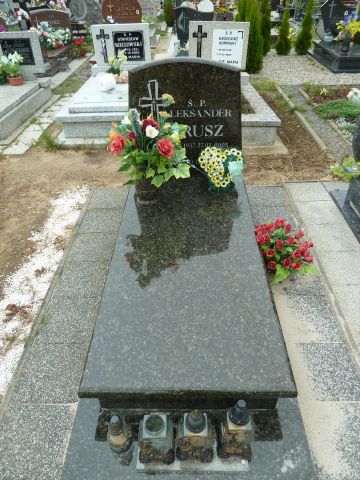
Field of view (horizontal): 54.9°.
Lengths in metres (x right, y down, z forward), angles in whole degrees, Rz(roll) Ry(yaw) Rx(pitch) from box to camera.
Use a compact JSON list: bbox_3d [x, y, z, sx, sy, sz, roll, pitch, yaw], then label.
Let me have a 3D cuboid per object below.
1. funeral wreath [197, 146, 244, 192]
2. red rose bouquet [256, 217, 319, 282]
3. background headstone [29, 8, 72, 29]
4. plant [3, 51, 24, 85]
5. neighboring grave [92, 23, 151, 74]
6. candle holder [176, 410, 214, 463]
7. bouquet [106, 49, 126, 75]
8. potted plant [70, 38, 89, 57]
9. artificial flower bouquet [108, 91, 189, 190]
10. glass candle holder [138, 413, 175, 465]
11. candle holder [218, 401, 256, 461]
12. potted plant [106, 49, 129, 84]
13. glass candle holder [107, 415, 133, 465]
[{"bbox_3d":[0.260,-0.455,2.283,0.295,0.320,0.130,0,38,0],"label":"funeral wreath"},{"bbox_3d":[0.675,0.059,2.244,0.360,0.210,0.360,0,39,0],"label":"red rose bouquet"},{"bbox_3d":[-2.410,-4.041,6.569,0.760,0.550,0.130,0,39,0],"label":"background headstone"},{"bbox_3d":[-2.120,-2.166,4.420,0.250,0.380,0.240,0,39,0],"label":"plant"},{"bbox_3d":[-0.800,-2.664,4.751,0.800,0.510,0.110,0,39,0],"label":"neighboring grave"},{"bbox_3d":[0.055,0.675,1.235,0.122,0.245,0.122,0,38,0],"label":"candle holder"},{"bbox_3d":[-0.825,-2.345,4.610,0.240,0.330,0.230,0,39,0],"label":"bouquet"},{"bbox_3d":[-1.920,-3.737,6.750,0.290,0.320,0.280,0,39,0],"label":"potted plant"},{"bbox_3d":[-0.179,-0.625,2.172,0.460,0.490,0.400,0,40,1],"label":"artificial flower bouquet"},{"bbox_3d":[-0.085,0.744,1.307,0.120,0.150,0.125,0,39,0],"label":"glass candle holder"},{"bbox_3d":[0.200,0.653,1.223,0.122,0.295,0.122,0,38,0],"label":"candle holder"},{"bbox_3d":[-0.775,-2.225,4.428,0.280,0.370,0.260,0,38,0],"label":"potted plant"},{"bbox_3d":[-0.200,0.692,1.218,0.080,0.270,0.080,0,38,0],"label":"glass candle holder"}]

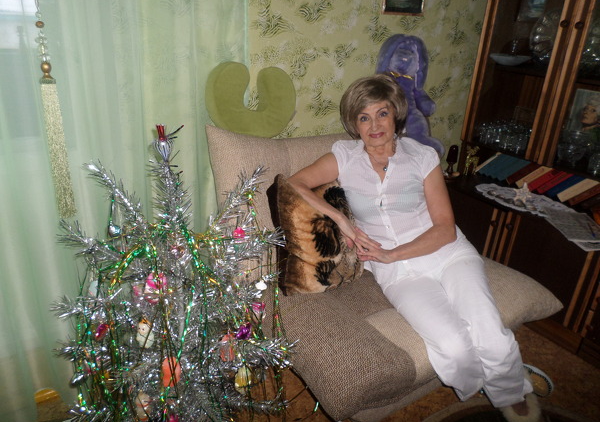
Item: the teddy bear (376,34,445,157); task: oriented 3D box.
[{"bbox_3d":[0.487,-0.505,1.927,0.290,0.540,0.210,-7,9,-14],"label":"teddy bear"}]

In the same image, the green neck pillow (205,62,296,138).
[{"bbox_3d":[-0.170,-0.393,1.549,0.315,0.262,0.095,-10,18,-30],"label":"green neck pillow"}]

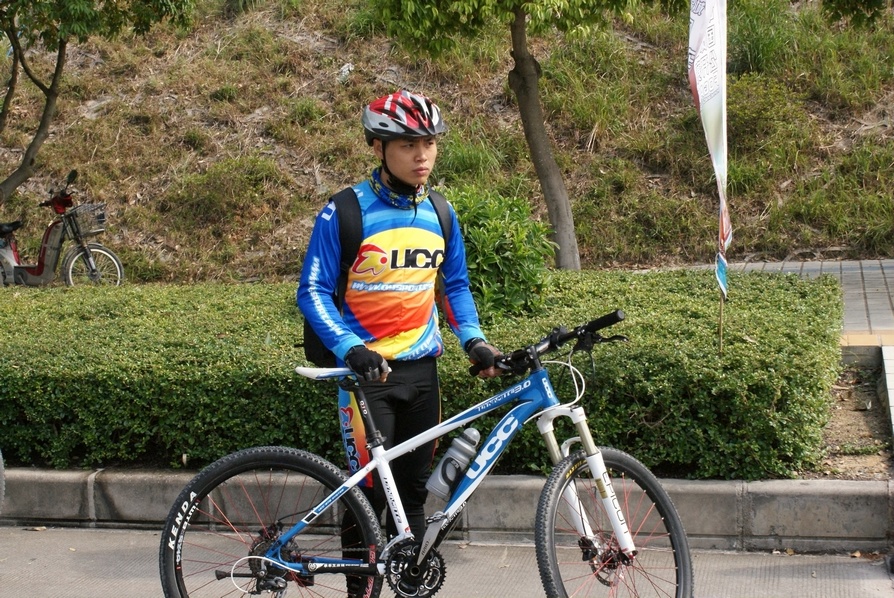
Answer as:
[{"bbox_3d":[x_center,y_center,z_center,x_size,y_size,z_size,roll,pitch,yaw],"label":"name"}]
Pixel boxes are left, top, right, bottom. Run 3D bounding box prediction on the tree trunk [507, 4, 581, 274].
[{"bbox_3d":[0.811,-1.339,12.600,0.580,2.320,0.380,-1,6,3],"label":"tree trunk"}]

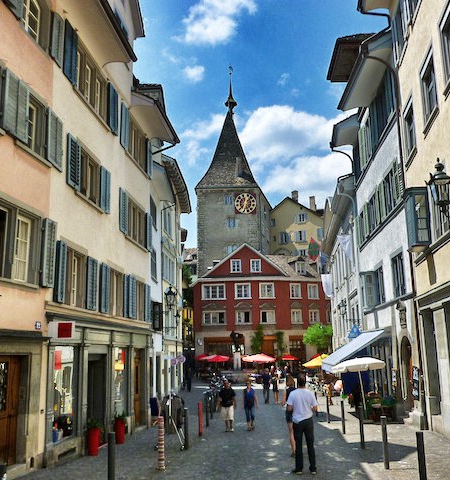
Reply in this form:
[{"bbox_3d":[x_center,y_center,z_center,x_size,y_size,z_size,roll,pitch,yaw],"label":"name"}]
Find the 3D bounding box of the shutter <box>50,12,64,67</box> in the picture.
[{"bbox_3d":[-3.760,-4.511,11.608,0.060,1.160,0.530,-3,-12,9],"label":"shutter"}]

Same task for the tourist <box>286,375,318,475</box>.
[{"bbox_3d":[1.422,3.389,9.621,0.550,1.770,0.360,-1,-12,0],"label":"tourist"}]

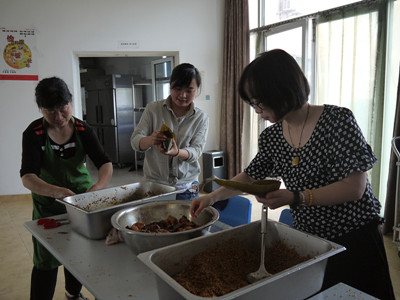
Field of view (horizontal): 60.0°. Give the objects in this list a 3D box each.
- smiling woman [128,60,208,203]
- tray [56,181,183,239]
[{"bbox_3d":[-0.152,0.263,2.109,0.460,1.560,0.460,1,9,10],"label":"smiling woman"},{"bbox_3d":[-0.374,0.284,1.710,0.325,0.150,0.530,8,13,44],"label":"tray"}]

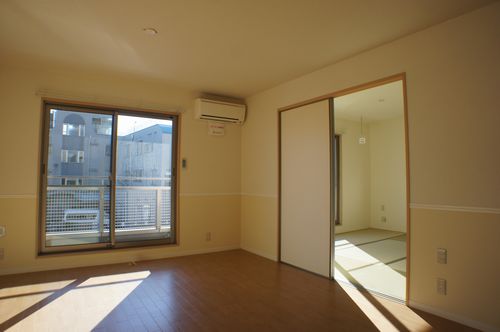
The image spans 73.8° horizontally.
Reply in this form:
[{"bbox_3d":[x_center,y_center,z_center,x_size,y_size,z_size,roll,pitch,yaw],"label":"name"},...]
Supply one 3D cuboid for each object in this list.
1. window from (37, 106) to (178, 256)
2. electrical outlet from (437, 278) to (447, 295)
[{"bbox_3d":[-1.727,0.162,4.293,1.650,1.790,0.090,2,-3,-33],"label":"window"},{"bbox_3d":[1.526,0.962,2.645,0.011,0.120,0.072,2,-3,-33],"label":"electrical outlet"}]

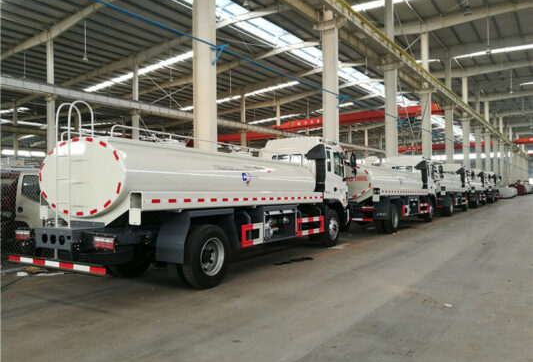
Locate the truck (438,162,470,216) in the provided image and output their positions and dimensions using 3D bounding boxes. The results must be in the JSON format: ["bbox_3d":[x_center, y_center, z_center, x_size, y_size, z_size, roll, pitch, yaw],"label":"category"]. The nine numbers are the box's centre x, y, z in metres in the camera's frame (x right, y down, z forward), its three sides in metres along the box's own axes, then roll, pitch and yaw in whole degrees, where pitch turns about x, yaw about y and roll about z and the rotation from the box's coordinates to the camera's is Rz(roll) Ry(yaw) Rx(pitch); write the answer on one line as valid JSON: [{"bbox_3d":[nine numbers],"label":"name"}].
[{"bbox_3d":[10.468,0.460,25.346,2.600,3.030,8.800,-1,-1,34],"label":"truck"}]

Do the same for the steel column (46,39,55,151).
[{"bbox_3d":[-17.523,-4.522,33.786,0.550,13.700,0.480,-1,-1,35],"label":"steel column"}]

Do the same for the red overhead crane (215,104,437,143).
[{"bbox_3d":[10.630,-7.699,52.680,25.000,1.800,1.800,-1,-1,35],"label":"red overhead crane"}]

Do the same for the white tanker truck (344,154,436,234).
[{"bbox_3d":[4.926,0.378,17.359,2.600,3.030,8.800,-1,-1,35],"label":"white tanker truck"}]

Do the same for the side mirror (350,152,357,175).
[{"bbox_3d":[2.570,-0.498,12.284,0.200,0.700,0.150,-1,-1,32],"label":"side mirror"}]

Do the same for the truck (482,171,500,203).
[{"bbox_3d":[21.200,0.620,40.968,2.600,3.030,8.800,-1,-1,33],"label":"truck"}]

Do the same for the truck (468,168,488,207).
[{"bbox_3d":[15.861,0.541,33.207,2.600,3.030,8.800,-1,-1,34],"label":"truck"}]

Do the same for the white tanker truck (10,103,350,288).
[{"bbox_3d":[-0.686,0.301,9.616,2.600,3.030,8.800,-1,-1,32],"label":"white tanker truck"}]

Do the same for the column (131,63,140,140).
[{"bbox_3d":[-12.704,-4.454,40.544,0.550,13.700,0.480,-1,-1,35],"label":"column"}]

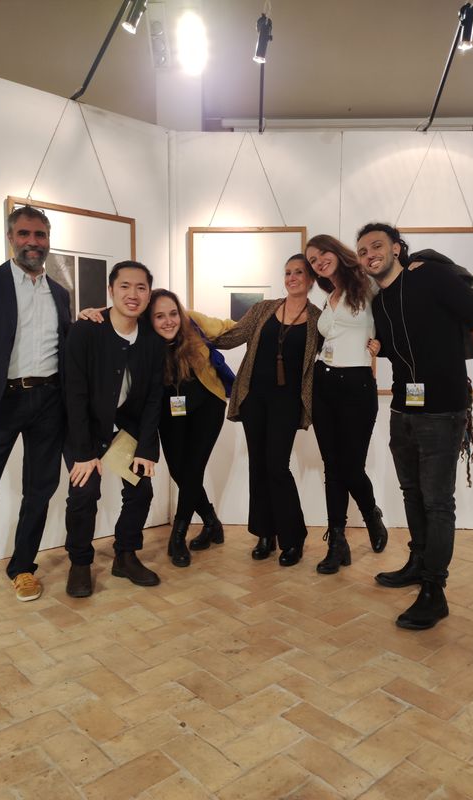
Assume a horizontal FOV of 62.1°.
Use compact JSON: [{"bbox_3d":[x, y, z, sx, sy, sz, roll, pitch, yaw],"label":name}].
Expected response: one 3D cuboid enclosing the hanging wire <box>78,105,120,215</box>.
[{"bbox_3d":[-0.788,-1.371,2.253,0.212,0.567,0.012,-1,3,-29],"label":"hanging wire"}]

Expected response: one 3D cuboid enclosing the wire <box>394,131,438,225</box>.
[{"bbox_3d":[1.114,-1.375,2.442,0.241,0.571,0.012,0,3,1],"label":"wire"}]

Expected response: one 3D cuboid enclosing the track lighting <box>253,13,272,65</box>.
[{"bbox_3d":[0.139,-1.934,2.100,0.085,0.200,0.085,-1,34,-19],"label":"track lighting"}]

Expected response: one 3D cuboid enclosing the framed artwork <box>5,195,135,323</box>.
[{"bbox_3d":[-0.900,-0.587,2.228,0.665,0.970,0.035,-1,3,-29],"label":"framed artwork"}]

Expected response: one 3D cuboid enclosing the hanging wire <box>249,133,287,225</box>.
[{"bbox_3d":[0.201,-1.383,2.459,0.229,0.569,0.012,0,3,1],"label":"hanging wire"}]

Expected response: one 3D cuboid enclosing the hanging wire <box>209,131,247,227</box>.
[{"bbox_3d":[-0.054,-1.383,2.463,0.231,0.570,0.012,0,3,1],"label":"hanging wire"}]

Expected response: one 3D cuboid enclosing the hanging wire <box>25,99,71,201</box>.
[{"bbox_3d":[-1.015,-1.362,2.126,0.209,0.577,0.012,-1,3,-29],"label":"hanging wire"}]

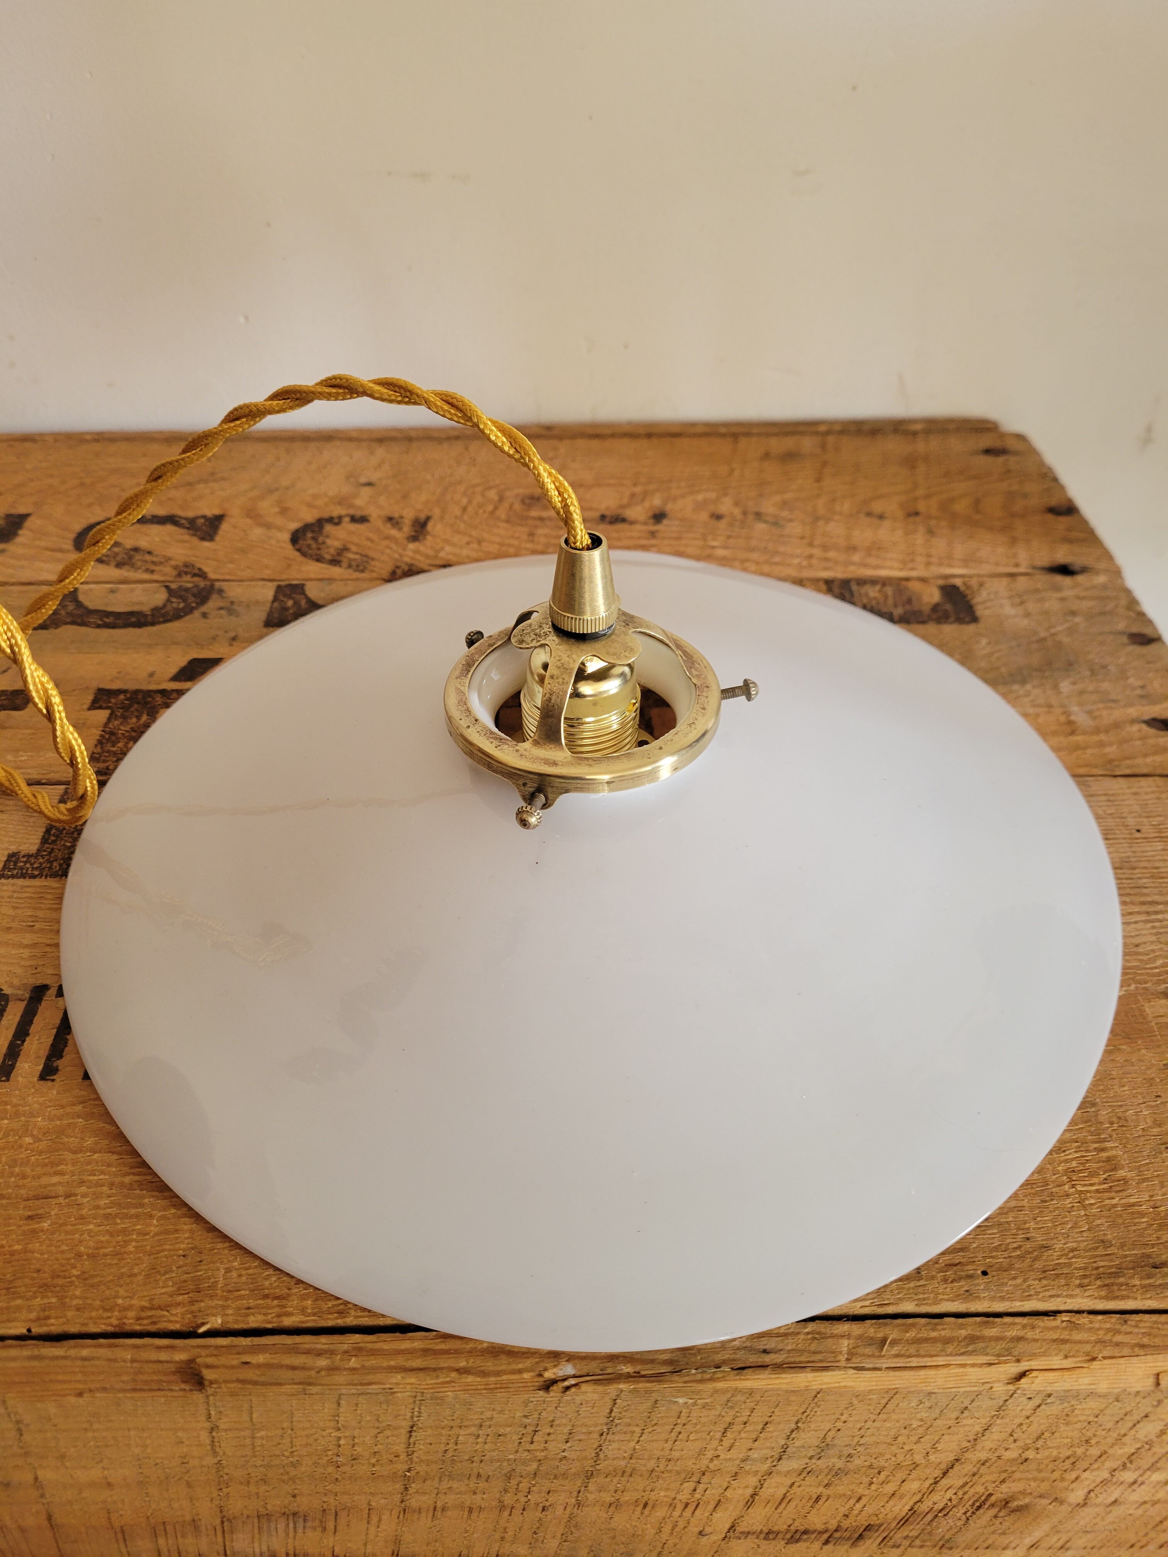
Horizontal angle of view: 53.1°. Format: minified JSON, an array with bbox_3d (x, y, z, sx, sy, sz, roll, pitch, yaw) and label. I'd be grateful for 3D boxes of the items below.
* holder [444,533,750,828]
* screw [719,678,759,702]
[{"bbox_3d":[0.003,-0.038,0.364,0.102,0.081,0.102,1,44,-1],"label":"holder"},{"bbox_3d":[0.050,-0.030,0.391,0.016,0.007,0.007,-8,45,-11],"label":"screw"}]

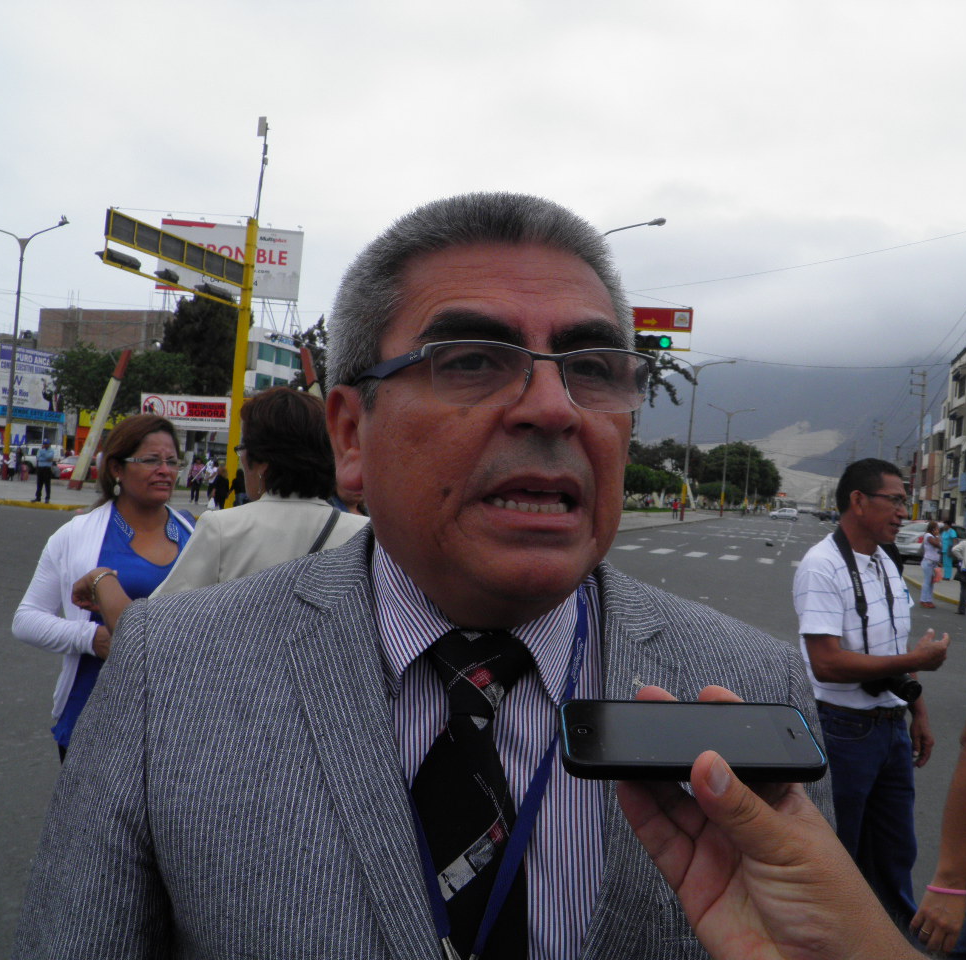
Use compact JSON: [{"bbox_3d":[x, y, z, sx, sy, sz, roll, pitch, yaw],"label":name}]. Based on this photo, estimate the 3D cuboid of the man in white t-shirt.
[{"bbox_3d":[1.060,0.784,2.870,0.500,1.680,0.450,5,0,-38],"label":"man in white t-shirt"}]

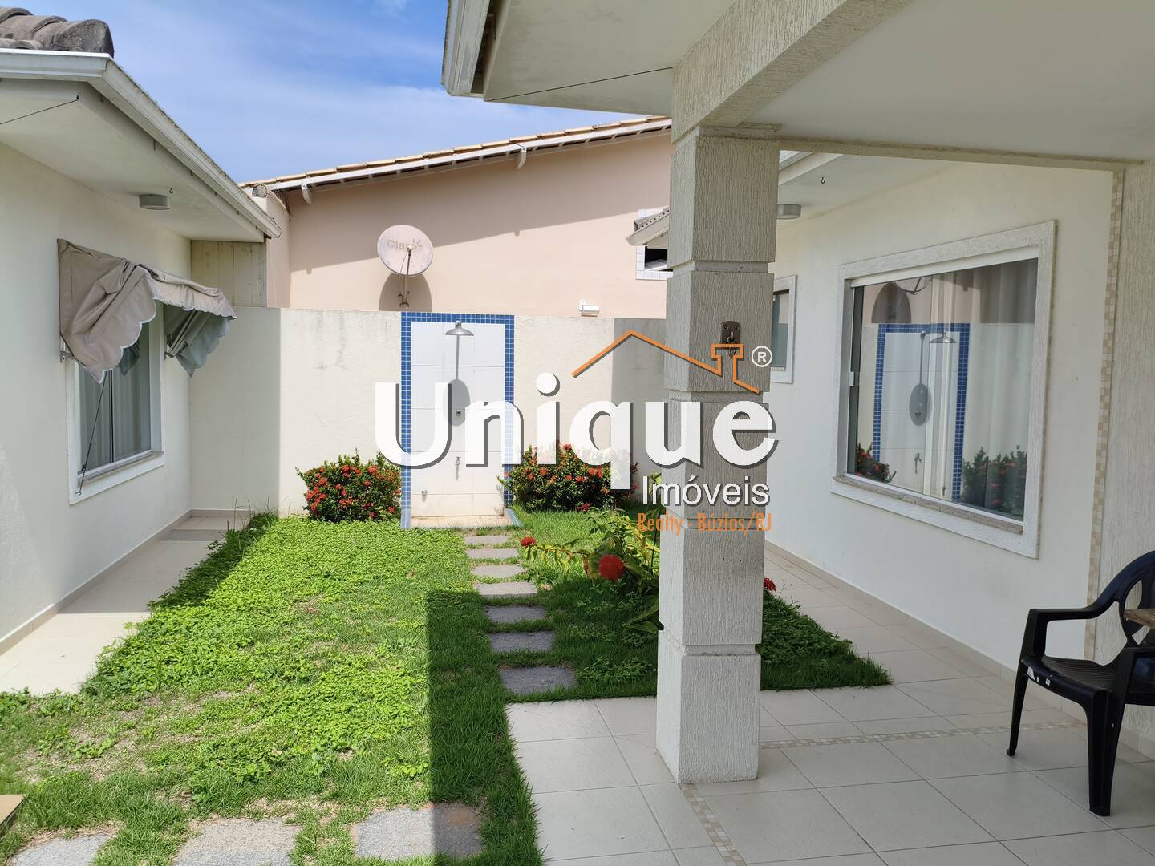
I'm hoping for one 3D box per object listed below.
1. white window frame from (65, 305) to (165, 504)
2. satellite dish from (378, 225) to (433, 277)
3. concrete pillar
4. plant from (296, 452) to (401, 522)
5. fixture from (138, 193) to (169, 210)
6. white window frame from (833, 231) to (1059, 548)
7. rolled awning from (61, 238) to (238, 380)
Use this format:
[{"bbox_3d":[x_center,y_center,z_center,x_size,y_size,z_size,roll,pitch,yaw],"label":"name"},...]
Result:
[{"bbox_3d":[-3.478,-0.441,6.577,0.120,1.630,2.161,0,5,-10],"label":"white window frame"},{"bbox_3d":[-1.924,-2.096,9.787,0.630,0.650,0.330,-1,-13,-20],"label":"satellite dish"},{"bbox_3d":[0.525,0.111,3.347,0.312,2.416,0.307,0,5,-10],"label":"concrete pillar"},{"bbox_3d":[-2.161,0.510,8.246,0.944,0.704,0.720,0,5,-10],"label":"plant"},{"bbox_3d":[-3.058,-1.668,6.278,0.193,0.077,0.193,0,5,-10],"label":"fixture"},{"bbox_3d":[2.101,-0.290,5.224,0.120,1.627,2.153,0,5,-10],"label":"white window frame"},{"bbox_3d":[-3.148,-0.855,6.599,0.593,0.900,2.262,0,5,-10],"label":"rolled awning"}]

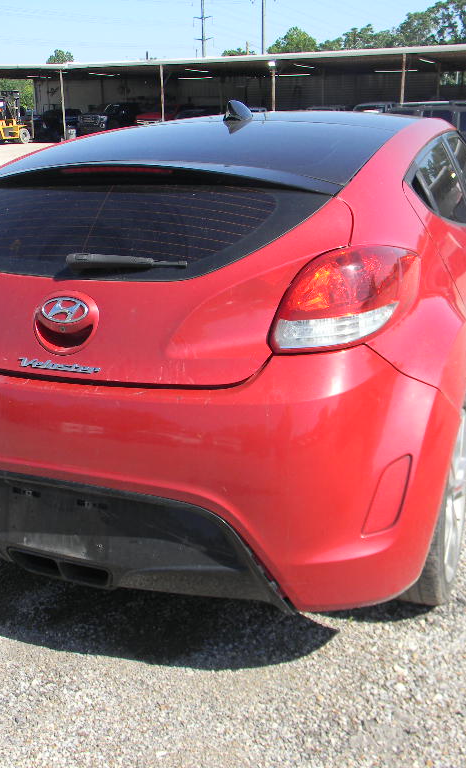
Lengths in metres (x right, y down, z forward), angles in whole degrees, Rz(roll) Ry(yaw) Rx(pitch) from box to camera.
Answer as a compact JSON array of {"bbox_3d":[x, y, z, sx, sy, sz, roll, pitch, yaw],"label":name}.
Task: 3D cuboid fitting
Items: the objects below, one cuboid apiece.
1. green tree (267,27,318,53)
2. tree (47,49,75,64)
[{"bbox_3d":[4.855,-24.506,67.586,6.300,8.400,6.300,-1,18,0],"label":"green tree"},{"bbox_3d":[-14.975,-25.187,72.327,4.800,7.500,4.800,-1,18,0],"label":"tree"}]

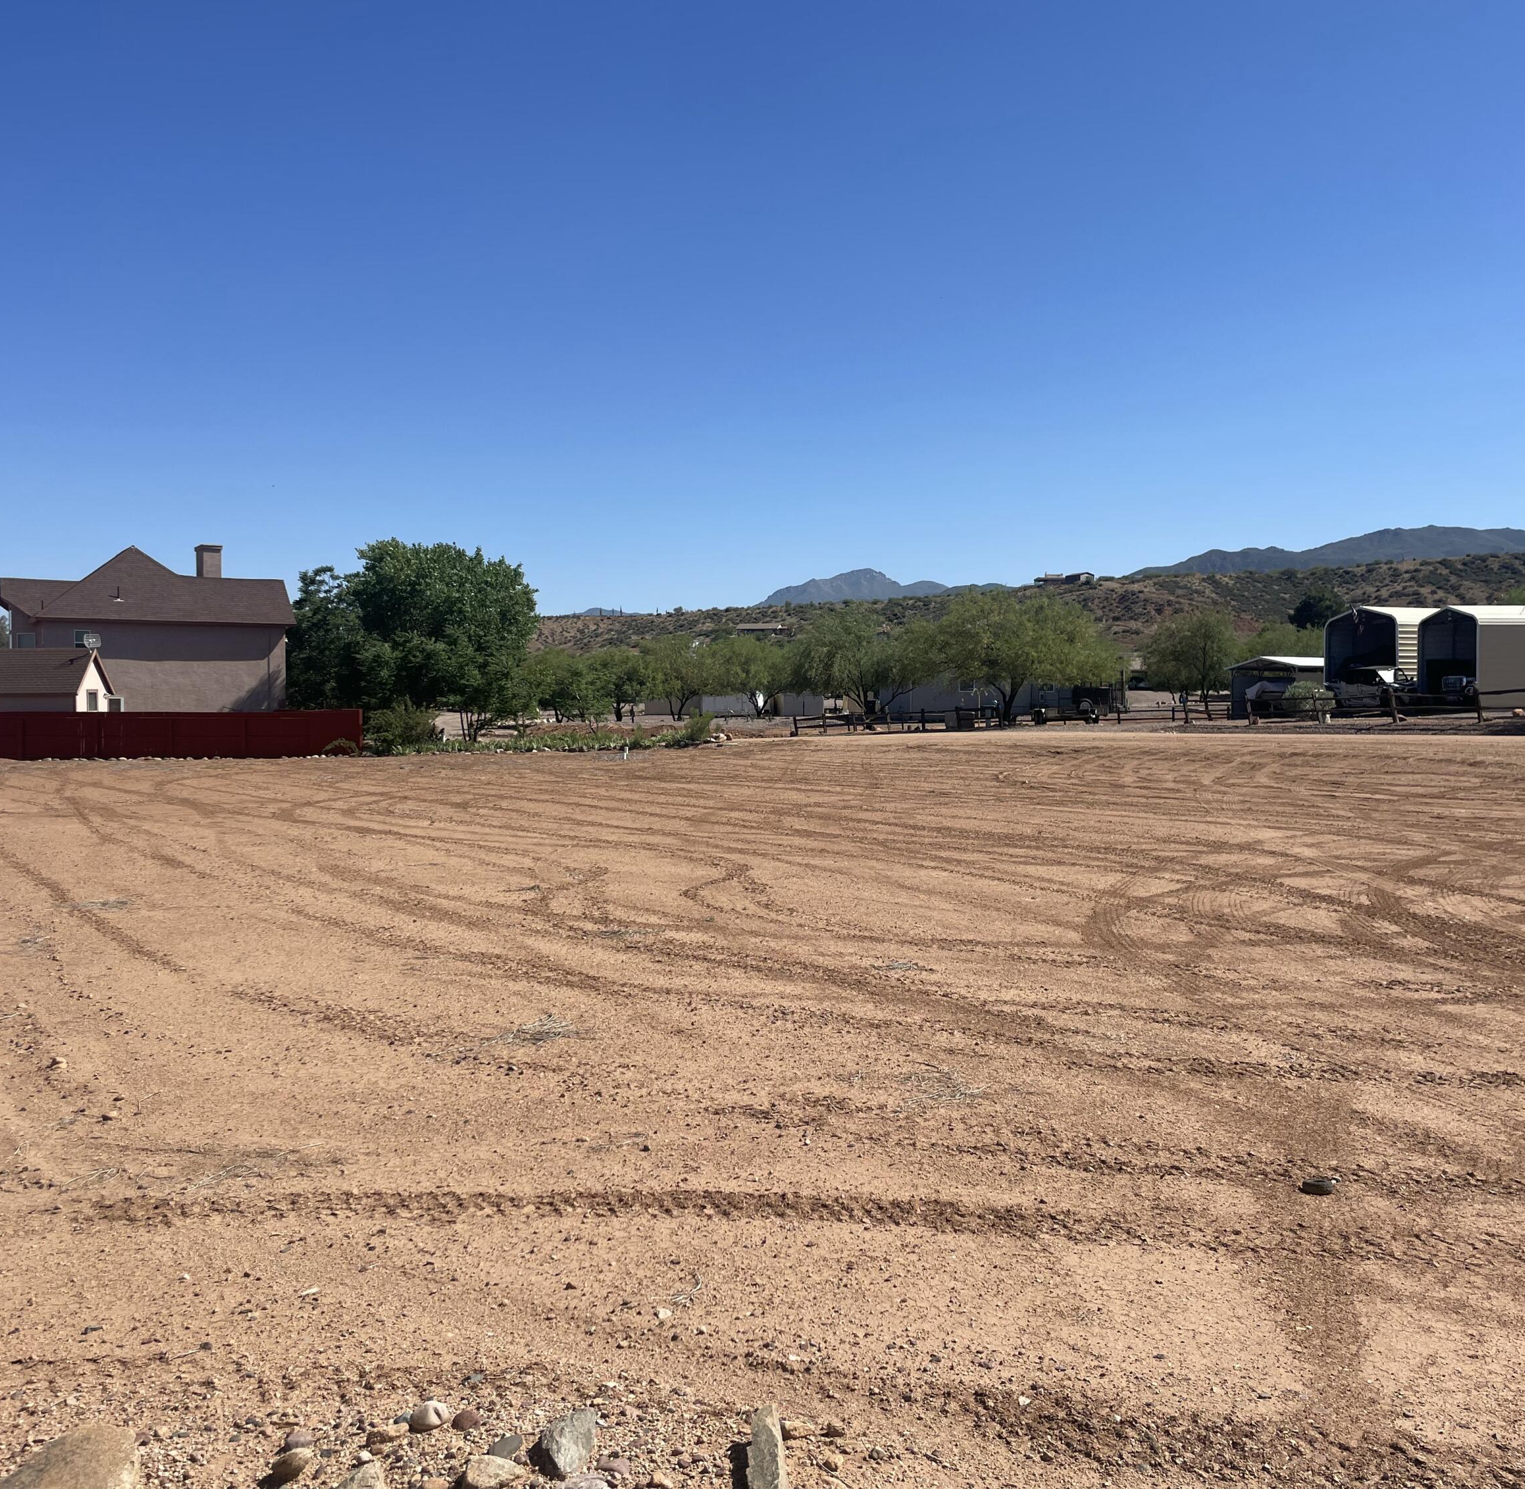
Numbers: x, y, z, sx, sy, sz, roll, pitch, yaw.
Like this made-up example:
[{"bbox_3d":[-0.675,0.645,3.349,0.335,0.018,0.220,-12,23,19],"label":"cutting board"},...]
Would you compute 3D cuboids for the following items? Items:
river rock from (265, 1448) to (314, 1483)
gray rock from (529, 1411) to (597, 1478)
[{"bbox_3d":[-0.966,1.482,3.060,0.092,0.056,0.070,-1,1,-20],"label":"river rock"},{"bbox_3d":[-0.395,1.395,2.970,0.125,0.100,0.120,0,2,-8],"label":"gray rock"}]

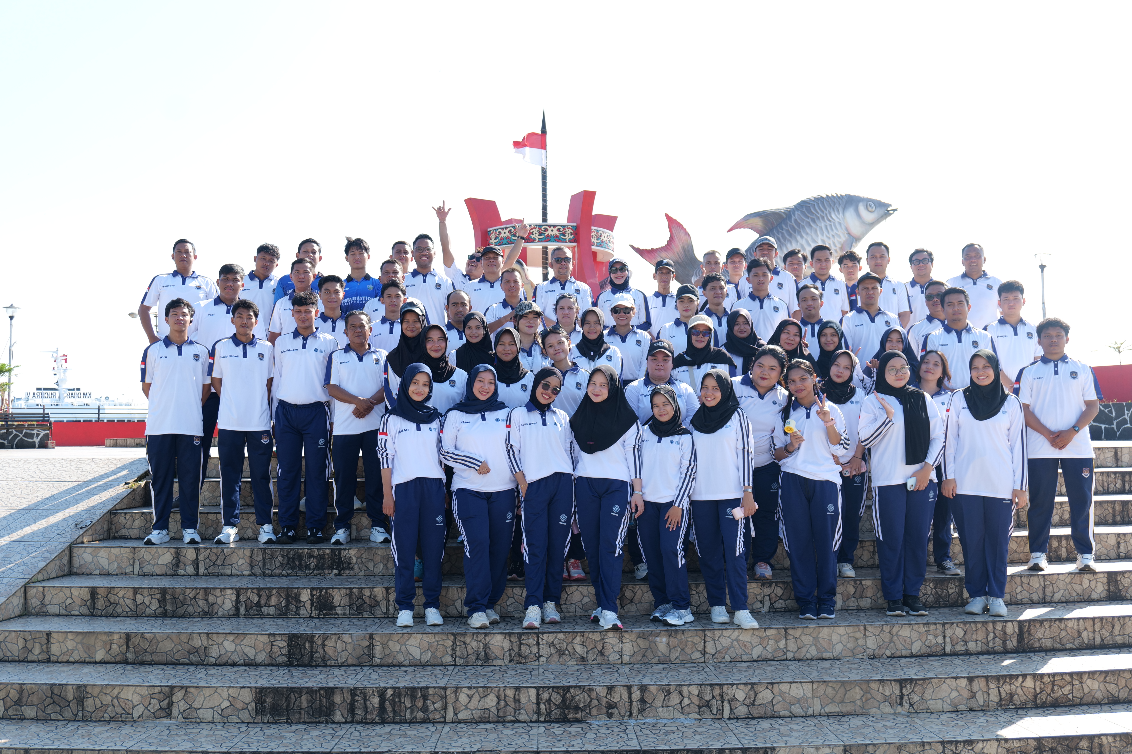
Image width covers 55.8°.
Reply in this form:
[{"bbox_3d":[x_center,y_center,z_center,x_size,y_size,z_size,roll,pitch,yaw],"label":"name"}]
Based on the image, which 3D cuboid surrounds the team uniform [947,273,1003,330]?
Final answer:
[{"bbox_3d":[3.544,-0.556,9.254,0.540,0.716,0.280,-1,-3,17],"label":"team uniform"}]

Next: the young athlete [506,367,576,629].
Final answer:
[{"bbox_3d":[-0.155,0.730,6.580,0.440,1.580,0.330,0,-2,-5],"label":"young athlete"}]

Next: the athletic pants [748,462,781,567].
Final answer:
[{"bbox_3d":[1.297,0.887,7.140,0.370,0.770,0.280,-1,-2,9],"label":"athletic pants"}]

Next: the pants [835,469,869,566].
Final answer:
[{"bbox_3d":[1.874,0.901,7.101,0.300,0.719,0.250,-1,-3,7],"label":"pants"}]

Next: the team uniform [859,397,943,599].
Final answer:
[{"bbox_3d":[2.105,0.761,6.706,0.520,1.333,0.300,-1,-2,14],"label":"team uniform"}]

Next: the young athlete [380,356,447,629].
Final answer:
[{"bbox_3d":[-0.945,0.711,6.549,0.408,1.598,0.300,0,-2,-14],"label":"young athlete"}]

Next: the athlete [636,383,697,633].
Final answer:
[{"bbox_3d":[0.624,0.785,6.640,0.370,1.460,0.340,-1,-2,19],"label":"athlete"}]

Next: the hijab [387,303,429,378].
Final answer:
[{"bbox_3d":[-1.094,-0.241,7.555,0.340,0.558,0.300,0,-2,-8],"label":"hijab"}]

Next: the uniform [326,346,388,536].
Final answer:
[{"bbox_3d":[-1.458,0.449,7.532,0.463,1.338,0.305,0,-3,-16],"label":"uniform"}]

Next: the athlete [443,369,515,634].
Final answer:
[{"bbox_3d":[-0.523,0.706,6.492,0.453,1.556,0.364,0,-3,-10],"label":"athlete"}]

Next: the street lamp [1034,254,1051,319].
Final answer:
[{"bbox_3d":[9.257,-0.562,20.559,0.380,3.670,0.380,-1,-3,17],"label":"street lamp"}]

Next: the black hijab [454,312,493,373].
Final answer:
[{"bbox_3d":[-0.647,-0.228,7.550,0.300,0.460,0.300,-1,-2,1],"label":"black hijab"}]

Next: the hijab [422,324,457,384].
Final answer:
[{"bbox_3d":[-0.861,-0.158,7.200,0.270,0.400,0.290,0,-2,-3],"label":"hijab"}]

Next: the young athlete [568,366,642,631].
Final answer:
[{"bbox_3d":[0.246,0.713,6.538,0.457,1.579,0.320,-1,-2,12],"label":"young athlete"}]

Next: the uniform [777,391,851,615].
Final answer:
[{"bbox_3d":[1.562,0.801,6.683,0.453,1.349,0.335,-1,-3,12],"label":"uniform"}]

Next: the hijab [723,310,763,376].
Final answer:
[{"bbox_3d":[1.269,-0.250,7.633,0.318,0.475,0.270,-1,-2,4],"label":"hijab"}]

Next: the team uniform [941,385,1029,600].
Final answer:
[{"bbox_3d":[2.658,0.749,6.779,0.496,1.331,0.290,-1,-2,21],"label":"team uniform"}]

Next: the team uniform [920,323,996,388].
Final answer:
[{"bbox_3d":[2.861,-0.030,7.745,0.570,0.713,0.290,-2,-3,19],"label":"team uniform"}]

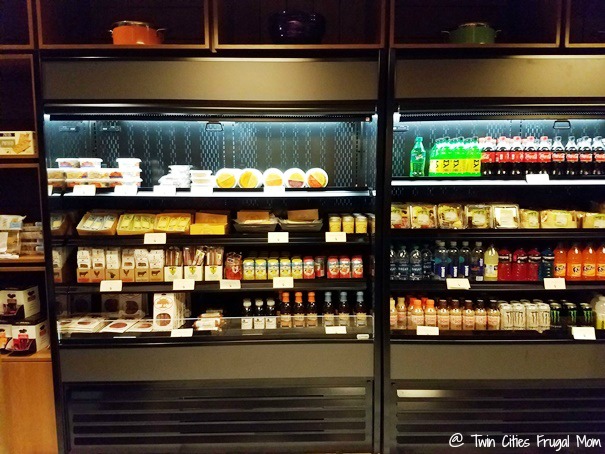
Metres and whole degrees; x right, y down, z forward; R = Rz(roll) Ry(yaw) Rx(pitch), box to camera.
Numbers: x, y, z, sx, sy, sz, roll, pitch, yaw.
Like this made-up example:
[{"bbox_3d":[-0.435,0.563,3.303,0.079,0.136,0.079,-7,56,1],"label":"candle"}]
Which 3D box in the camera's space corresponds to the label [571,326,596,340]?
[{"bbox_3d":[1.620,0.612,2.611,0.125,0.066,0.005,0,5,0],"label":"label"}]

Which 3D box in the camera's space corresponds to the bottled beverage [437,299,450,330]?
[{"bbox_3d":[0.841,0.521,2.702,0.065,0.165,0.065,0,5,0],"label":"bottled beverage"}]

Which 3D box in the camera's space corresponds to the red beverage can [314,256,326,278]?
[{"bbox_3d":[0.100,0.229,2.550,0.064,0.117,0.064,0,6,0],"label":"red beverage can"}]

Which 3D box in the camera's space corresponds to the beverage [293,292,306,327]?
[{"bbox_3d":[-0.017,0.504,2.769,0.066,0.204,0.066,0,5,-1],"label":"beverage"}]

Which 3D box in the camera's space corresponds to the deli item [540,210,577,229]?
[{"bbox_3d":[1.383,-0.041,2.480,0.192,0.103,0.100,0,6,0],"label":"deli item"}]

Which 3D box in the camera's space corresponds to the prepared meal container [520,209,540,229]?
[{"bbox_3d":[1.346,-0.047,2.687,0.115,0.112,0.090,0,5,-1],"label":"prepared meal container"}]

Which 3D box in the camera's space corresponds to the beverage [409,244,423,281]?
[{"bbox_3d":[0.632,0.203,2.530,0.069,0.205,0.069,0,6,0],"label":"beverage"}]

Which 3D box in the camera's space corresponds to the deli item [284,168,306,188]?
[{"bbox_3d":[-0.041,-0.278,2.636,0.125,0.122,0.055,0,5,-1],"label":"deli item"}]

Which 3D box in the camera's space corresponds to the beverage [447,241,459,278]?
[{"bbox_3d":[0.933,0.210,2.794,0.066,0.230,0.066,0,5,-1],"label":"beverage"}]

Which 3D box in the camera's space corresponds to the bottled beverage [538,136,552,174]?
[{"bbox_3d":[1.394,-0.405,2.610,0.072,0.233,0.072,0,5,0],"label":"bottled beverage"}]

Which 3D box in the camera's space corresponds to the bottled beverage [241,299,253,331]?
[{"bbox_3d":[-0.330,0.515,2.700,0.062,0.168,0.062,0,5,0],"label":"bottled beverage"}]

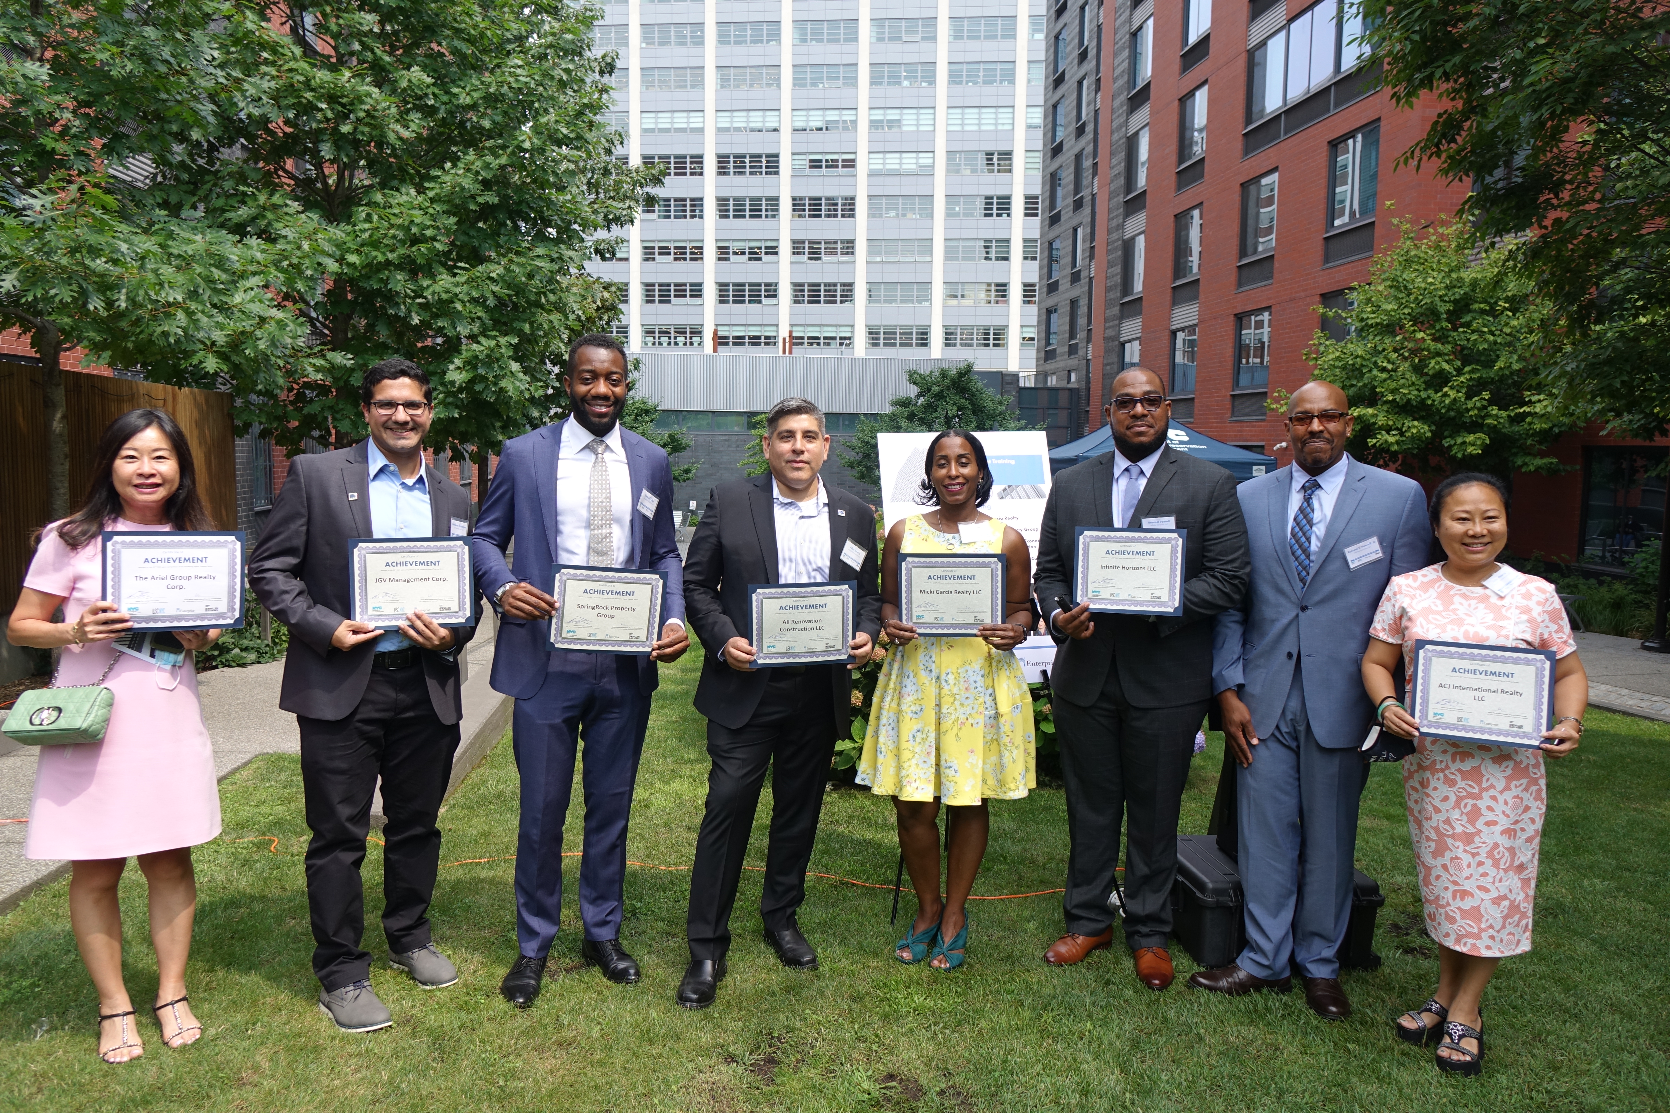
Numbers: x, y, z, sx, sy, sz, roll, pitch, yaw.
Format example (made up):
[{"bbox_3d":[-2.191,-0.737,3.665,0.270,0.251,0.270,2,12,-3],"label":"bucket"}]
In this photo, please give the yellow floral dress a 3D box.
[{"bbox_3d":[0.325,0.300,3.260,0.510,0.850,0.380,2,5,10],"label":"yellow floral dress"}]

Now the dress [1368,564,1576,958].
[{"bbox_3d":[1.600,0.510,2.810,0.450,0.980,0.320,4,6,33],"label":"dress"}]

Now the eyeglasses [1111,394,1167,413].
[{"bbox_3d":[0.850,-0.430,3.140,0.148,0.045,0.145,-4,5,13],"label":"eyeglasses"}]

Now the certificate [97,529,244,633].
[{"bbox_3d":[-1.597,0.061,2.700,0.304,0.240,0.010,-1,5,-40],"label":"certificate"}]

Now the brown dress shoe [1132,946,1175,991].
[{"bbox_3d":[0.915,1.155,3.275,0.110,0.115,0.300,1,5,3],"label":"brown dress shoe"}]

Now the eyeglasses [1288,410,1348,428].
[{"bbox_3d":[1.335,-0.376,3.060,0.147,0.040,0.145,-1,5,28],"label":"eyeglasses"}]

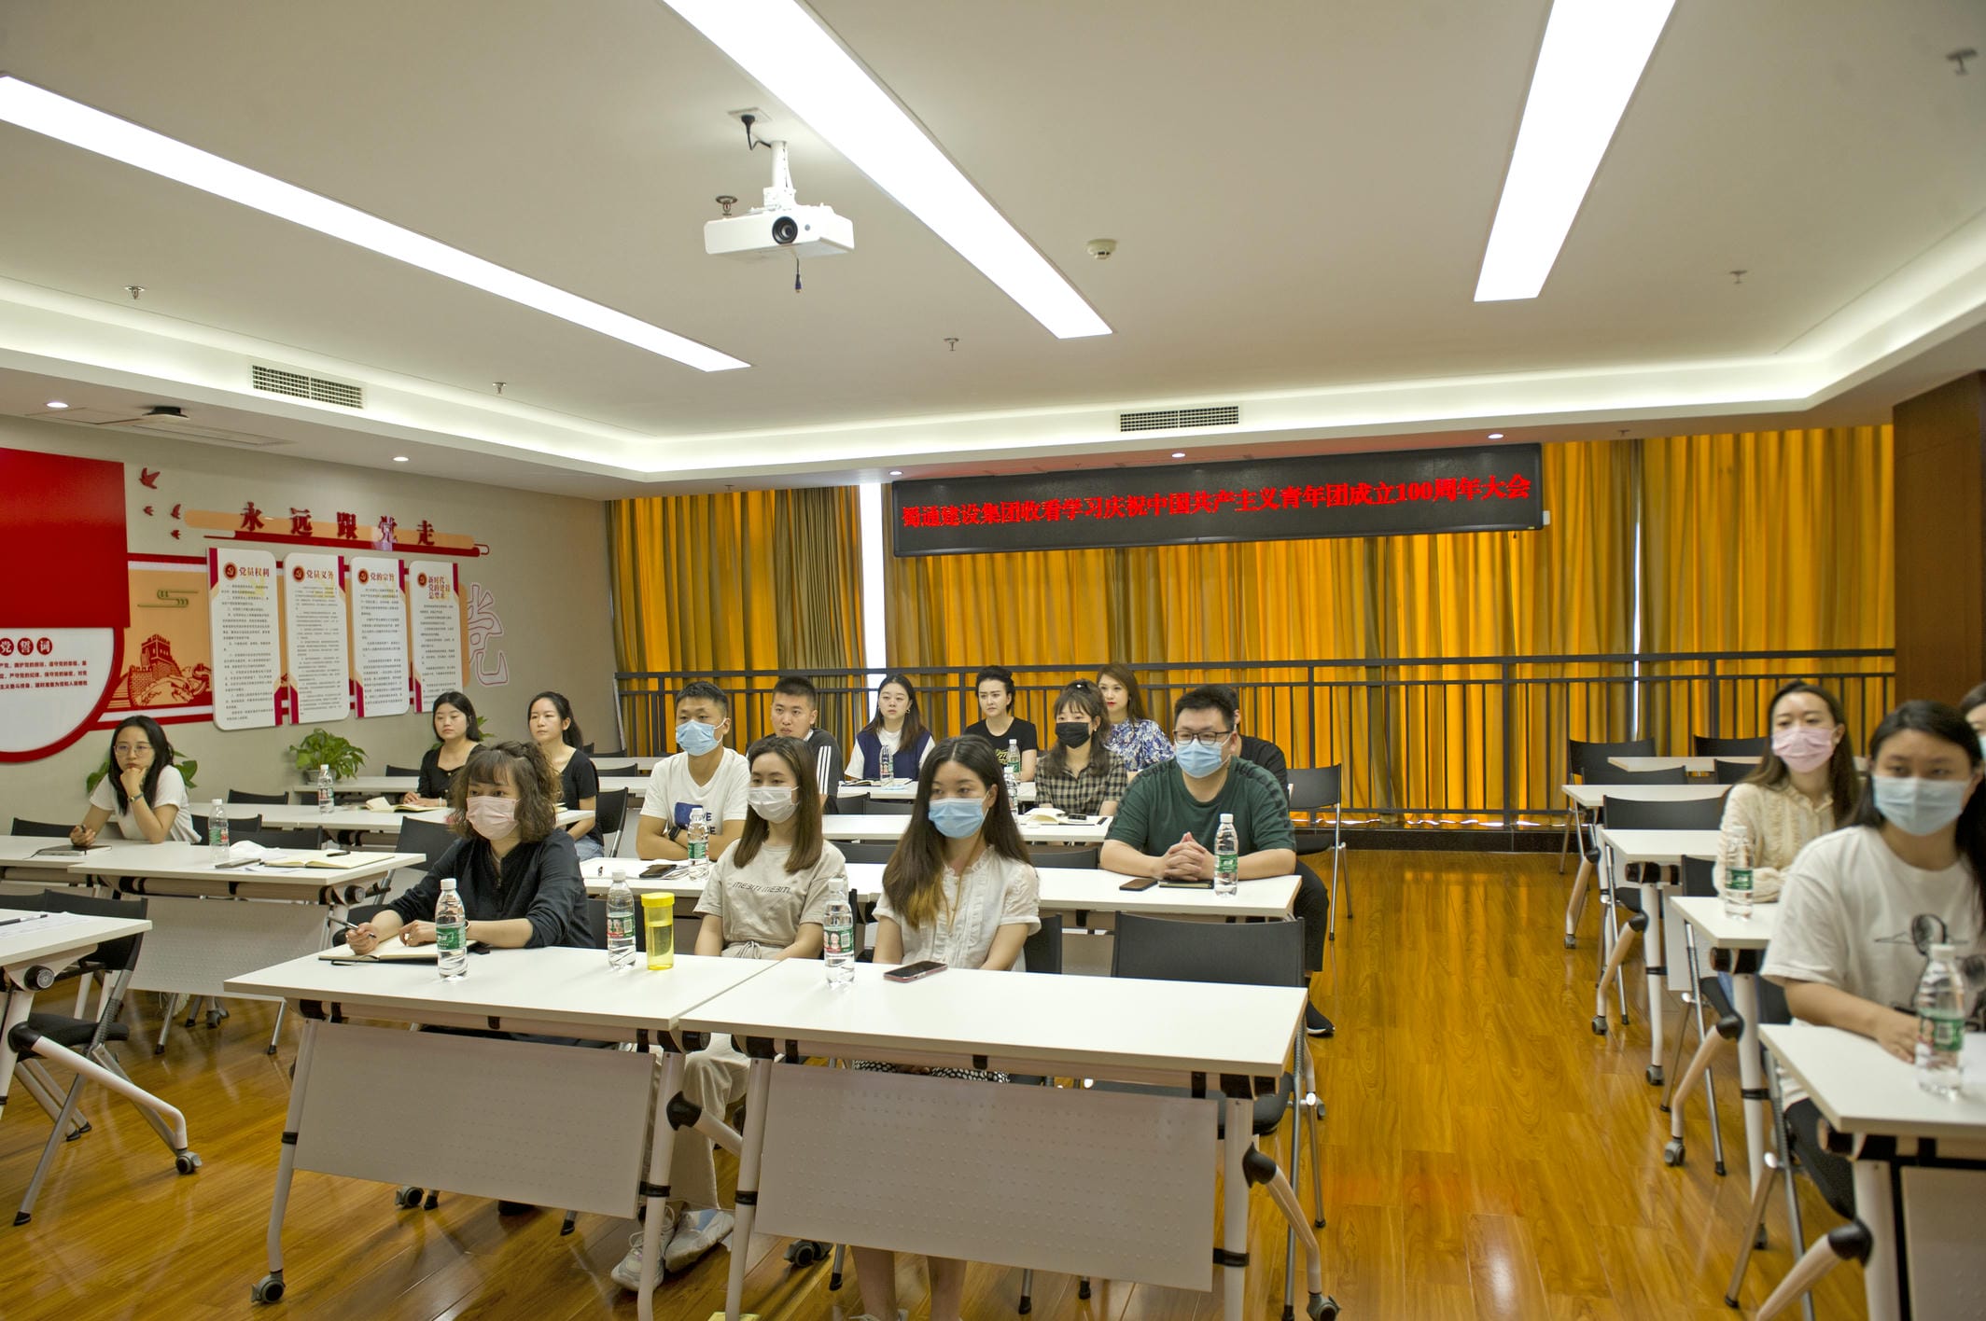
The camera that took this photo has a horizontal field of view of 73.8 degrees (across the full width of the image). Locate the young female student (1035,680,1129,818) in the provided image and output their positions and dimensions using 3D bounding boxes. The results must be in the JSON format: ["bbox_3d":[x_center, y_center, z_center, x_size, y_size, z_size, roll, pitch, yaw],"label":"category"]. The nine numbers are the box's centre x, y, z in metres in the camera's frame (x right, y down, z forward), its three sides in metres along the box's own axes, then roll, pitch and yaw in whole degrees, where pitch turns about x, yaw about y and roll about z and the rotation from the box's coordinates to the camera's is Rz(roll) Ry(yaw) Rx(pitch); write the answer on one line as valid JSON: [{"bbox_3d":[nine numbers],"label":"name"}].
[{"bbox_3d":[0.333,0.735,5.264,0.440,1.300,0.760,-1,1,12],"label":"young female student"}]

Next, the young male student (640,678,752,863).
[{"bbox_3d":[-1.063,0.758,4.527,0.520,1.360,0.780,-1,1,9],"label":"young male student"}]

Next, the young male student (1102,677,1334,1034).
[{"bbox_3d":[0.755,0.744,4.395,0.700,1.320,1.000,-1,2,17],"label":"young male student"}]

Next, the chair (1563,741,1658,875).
[{"bbox_3d":[3.550,0.875,7.521,0.510,0.790,0.570,-1,1,17],"label":"chair"}]

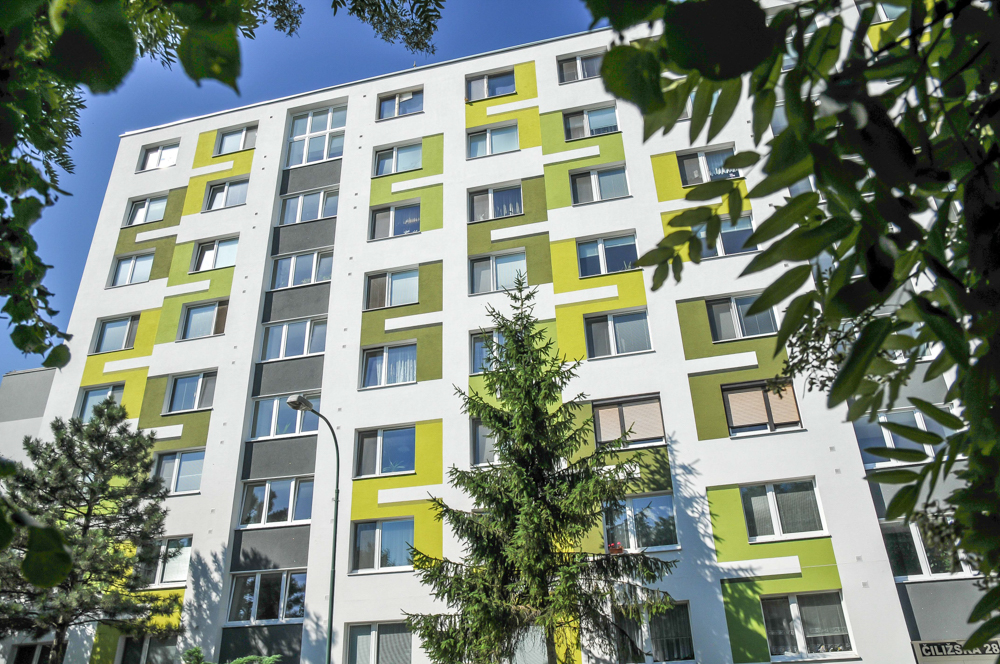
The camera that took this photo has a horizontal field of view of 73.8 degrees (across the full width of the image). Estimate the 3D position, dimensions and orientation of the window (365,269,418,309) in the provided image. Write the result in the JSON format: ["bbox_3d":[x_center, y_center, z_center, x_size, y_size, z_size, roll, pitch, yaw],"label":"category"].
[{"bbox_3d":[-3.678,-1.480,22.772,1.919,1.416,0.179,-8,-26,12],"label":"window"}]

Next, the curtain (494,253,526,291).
[{"bbox_3d":[0.390,-1.949,22.109,1.071,1.389,0.099,-8,-26,12],"label":"curtain"}]

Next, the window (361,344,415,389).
[{"bbox_3d":[-3.603,1.097,21.616,1.968,1.550,0.150,-8,-26,12],"label":"window"}]

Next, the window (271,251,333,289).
[{"bbox_3d":[-7.235,-2.316,24.410,2.480,1.409,0.198,-8,-26,12],"label":"window"}]

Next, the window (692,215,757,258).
[{"bbox_3d":[6.934,-2.903,20.768,1.782,1.407,0.160,-8,-26,12],"label":"window"}]

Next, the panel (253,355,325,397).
[{"bbox_3d":[-7.106,1.507,22.572,2.688,1.243,0.150,-8,-26,12],"label":"panel"}]

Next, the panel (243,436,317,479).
[{"bbox_3d":[-7.001,4.000,21.344,2.620,1.250,0.140,-8,-26,12],"label":"panel"}]

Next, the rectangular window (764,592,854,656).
[{"bbox_3d":[7.305,6.997,15.851,1.902,1.457,0.150,-8,-26,12],"label":"rectangular window"}]

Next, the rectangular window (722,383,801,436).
[{"bbox_3d":[7.153,2.093,18.212,1.906,1.524,0.150,-8,-26,12],"label":"rectangular window"}]

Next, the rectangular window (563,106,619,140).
[{"bbox_3d":[3.268,-7.459,23.788,1.919,1.448,0.150,-8,-26,12],"label":"rectangular window"}]

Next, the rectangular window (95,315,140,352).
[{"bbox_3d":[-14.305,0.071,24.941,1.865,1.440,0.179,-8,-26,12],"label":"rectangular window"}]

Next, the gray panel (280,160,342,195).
[{"bbox_3d":[-7.409,-6.075,26.218,2.620,1.250,0.140,-8,-26,12],"label":"gray panel"}]

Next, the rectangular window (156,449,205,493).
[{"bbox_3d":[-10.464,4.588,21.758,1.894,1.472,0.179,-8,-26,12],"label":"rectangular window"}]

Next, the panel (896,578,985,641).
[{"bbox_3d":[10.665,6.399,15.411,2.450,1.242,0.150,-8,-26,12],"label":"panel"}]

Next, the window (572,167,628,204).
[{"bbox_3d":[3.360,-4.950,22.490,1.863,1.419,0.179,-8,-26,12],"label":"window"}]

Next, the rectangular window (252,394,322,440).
[{"bbox_3d":[-7.036,2.725,21.945,2.580,1.470,0.160,-8,-26,12],"label":"rectangular window"}]

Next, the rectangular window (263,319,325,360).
[{"bbox_3d":[-7.138,0.206,23.164,2.580,1.470,0.160,-8,-26,12],"label":"rectangular window"}]

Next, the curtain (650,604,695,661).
[{"bbox_3d":[4.258,7.484,16.595,1.042,1.349,0.099,-8,-26,12],"label":"curtain"}]

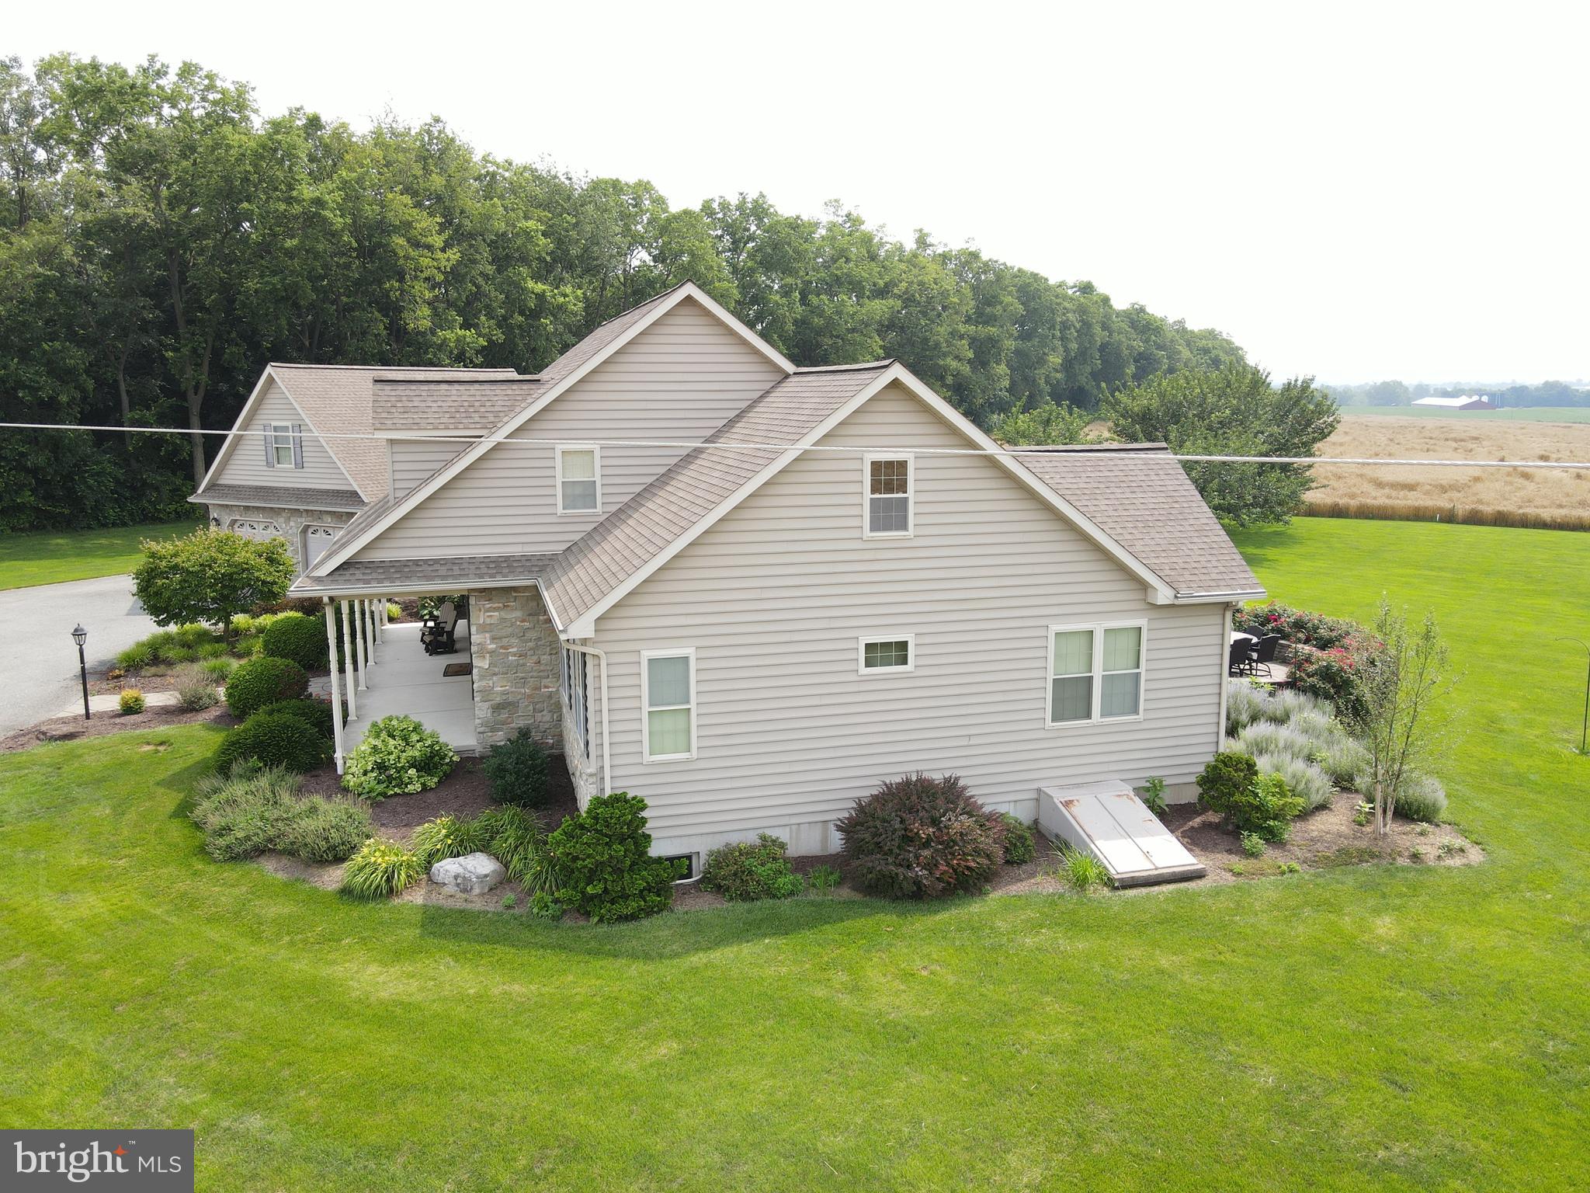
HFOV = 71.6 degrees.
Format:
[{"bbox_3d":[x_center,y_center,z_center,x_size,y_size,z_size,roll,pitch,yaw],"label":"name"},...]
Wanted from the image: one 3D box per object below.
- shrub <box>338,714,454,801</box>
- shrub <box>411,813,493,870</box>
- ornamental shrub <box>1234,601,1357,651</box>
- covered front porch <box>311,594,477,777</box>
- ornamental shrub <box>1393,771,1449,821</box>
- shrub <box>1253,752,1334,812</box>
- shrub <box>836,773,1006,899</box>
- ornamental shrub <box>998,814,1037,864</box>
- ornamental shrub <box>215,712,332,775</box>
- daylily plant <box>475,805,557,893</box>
[{"bbox_3d":[-6.446,2.599,17.977,1.768,1.259,1.680,-4,11,-20],"label":"shrub"},{"bbox_3d":[-4.861,3.474,15.567,1.070,0.699,1.070,-4,11,-18],"label":"shrub"},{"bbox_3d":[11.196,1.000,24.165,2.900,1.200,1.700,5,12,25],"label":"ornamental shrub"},{"bbox_3d":[-7.914,0.414,23.026,2.350,2.900,10.750,-3,11,-16],"label":"covered front porch"},{"bbox_3d":[9.533,3.059,16.831,0.772,0.699,0.772,6,12,30],"label":"ornamental shrub"},{"bbox_3d":[7.850,2.845,17.370,1.164,0.795,1.164,-3,11,-16],"label":"shrub"},{"bbox_3d":[1.607,3.024,14.318,2.216,1.478,1.822,-3,10,-16],"label":"shrub"},{"bbox_3d":[3.070,3.331,15.337,0.577,0.631,0.577,0,10,0],"label":"ornamental shrub"},{"bbox_3d":[-8.956,2.565,18.992,1.817,0.975,1.726,-5,11,-26],"label":"ornamental shrub"},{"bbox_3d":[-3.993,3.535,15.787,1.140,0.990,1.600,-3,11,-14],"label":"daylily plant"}]

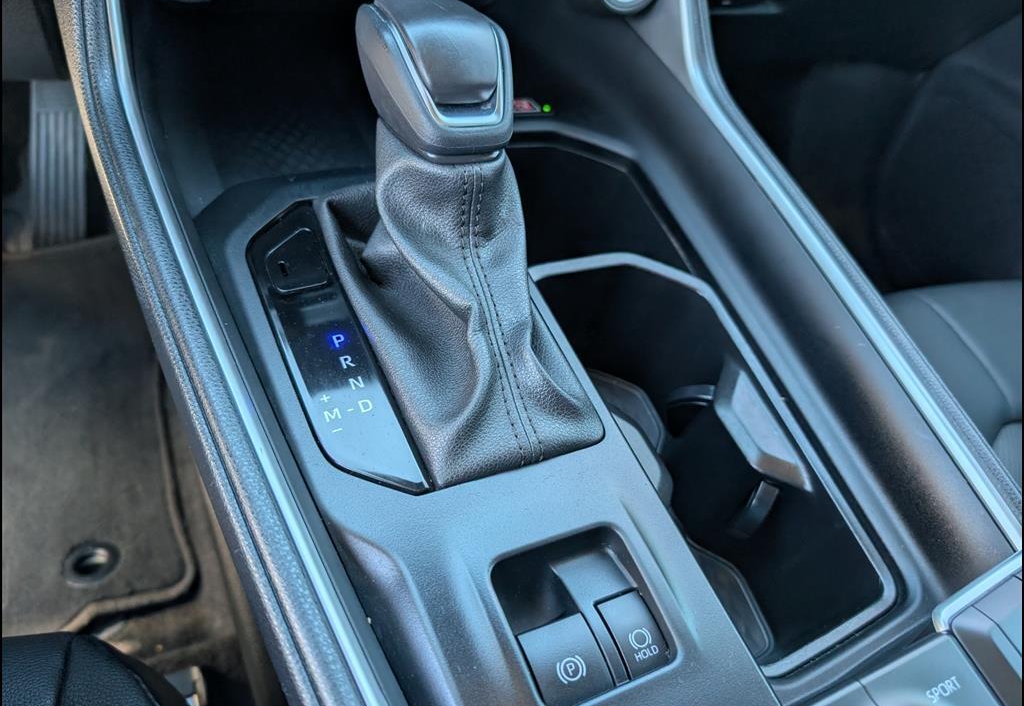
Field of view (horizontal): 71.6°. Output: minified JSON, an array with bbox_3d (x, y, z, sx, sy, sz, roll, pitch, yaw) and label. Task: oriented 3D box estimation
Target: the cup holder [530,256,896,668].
[{"bbox_3d":[0.082,0.052,0.368,0.100,0.073,0.206,-13,63,-29],"label":"cup holder"}]

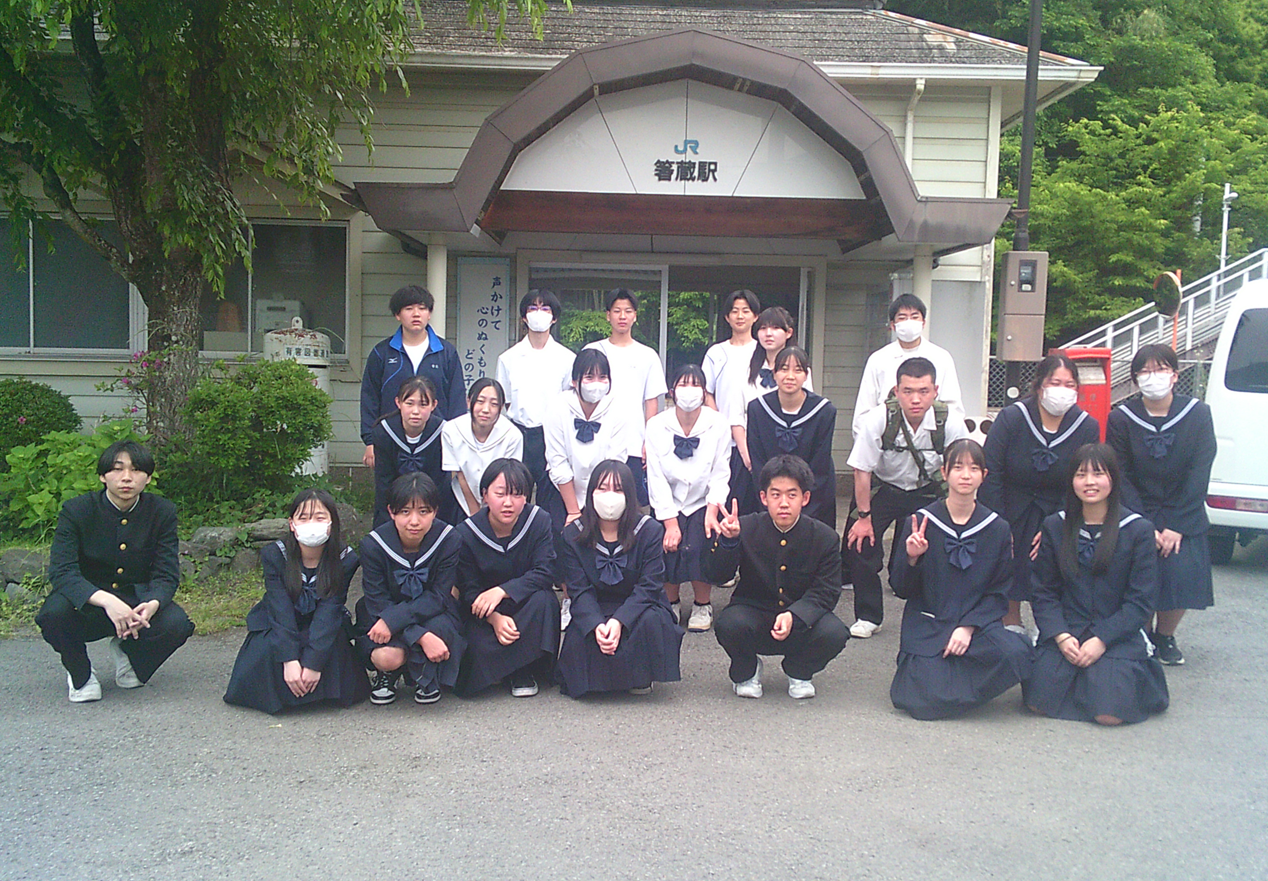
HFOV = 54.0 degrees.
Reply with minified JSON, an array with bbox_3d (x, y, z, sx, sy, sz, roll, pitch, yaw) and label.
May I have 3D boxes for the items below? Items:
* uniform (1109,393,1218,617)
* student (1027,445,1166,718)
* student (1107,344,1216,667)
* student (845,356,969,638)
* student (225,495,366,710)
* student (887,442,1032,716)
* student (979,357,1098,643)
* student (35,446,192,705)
[{"bbox_3d":[2.304,0.255,5.440,0.460,0.911,0.380,2,4,16],"label":"uniform"},{"bbox_3d":[1.796,0.519,4.840,0.540,1.013,0.640,3,4,21],"label":"student"},{"bbox_3d":[2.388,0.275,5.660,0.490,1.470,0.420,3,4,21],"label":"student"},{"bbox_3d":[1.337,0.299,6.093,0.588,1.400,0.880,2,4,8],"label":"student"},{"bbox_3d":[-1.312,0.579,4.900,0.540,0.810,0.660,0,4,-9],"label":"student"},{"bbox_3d":[1.343,0.532,5.132,0.578,1.070,0.670,2,4,8],"label":"student"},{"bbox_3d":[1.935,0.311,5.918,0.557,1.430,0.930,2,4,12],"label":"student"},{"bbox_3d":[-2.053,0.485,4.950,0.570,0.970,0.660,0,4,-16],"label":"student"}]

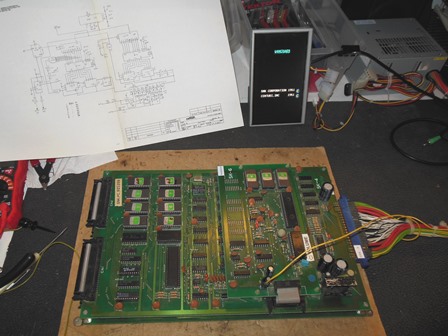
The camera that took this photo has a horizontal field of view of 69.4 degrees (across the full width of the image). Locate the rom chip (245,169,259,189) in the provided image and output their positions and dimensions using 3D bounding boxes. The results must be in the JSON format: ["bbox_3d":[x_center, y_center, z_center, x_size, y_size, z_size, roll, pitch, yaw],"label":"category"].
[{"bbox_3d":[0.041,0.017,0.485,0.015,0.008,0.032,-1,55,-3],"label":"rom chip"}]

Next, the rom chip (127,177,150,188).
[{"bbox_3d":[-0.129,0.022,0.490,0.032,0.009,0.015,-1,55,-3],"label":"rom chip"}]

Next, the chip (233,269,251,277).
[{"bbox_3d":[0.022,0.133,0.404,0.019,0.005,0.008,-1,55,-3],"label":"chip"}]

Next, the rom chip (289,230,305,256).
[{"bbox_3d":[0.097,0.101,0.427,0.015,0.006,0.035,0,54,-5],"label":"rom chip"}]

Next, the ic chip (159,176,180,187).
[{"bbox_3d":[-0.080,0.022,0.492,0.032,0.005,0.015,0,54,-5],"label":"ic chip"}]

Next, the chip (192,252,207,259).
[{"bbox_3d":[-0.033,0.117,0.433,0.019,0.004,0.007,-1,54,-2],"label":"chip"}]

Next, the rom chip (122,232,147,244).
[{"bbox_3d":[-0.121,0.095,0.440,0.032,0.005,0.015,-1,55,-3],"label":"rom chip"}]

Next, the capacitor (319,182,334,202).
[{"bbox_3d":[0.152,0.036,0.480,0.017,0.027,0.017,-1,55,-3],"label":"capacitor"}]

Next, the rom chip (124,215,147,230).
[{"bbox_3d":[-0.124,0.075,0.457,0.032,0.006,0.015,-1,54,-2],"label":"rom chip"}]

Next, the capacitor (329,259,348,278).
[{"bbox_3d":[0.147,0.128,0.415,0.015,0.027,0.015,-1,54,-2],"label":"capacitor"}]

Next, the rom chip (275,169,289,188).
[{"bbox_3d":[0.087,0.016,0.486,0.015,0.006,0.032,-1,54,-2],"label":"rom chip"}]

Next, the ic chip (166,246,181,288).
[{"bbox_3d":[-0.065,0.128,0.418,0.015,0.007,0.052,-1,55,-3],"label":"ic chip"}]

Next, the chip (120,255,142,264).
[{"bbox_3d":[-0.120,0.120,0.422,0.025,0.004,0.008,0,54,-5],"label":"chip"}]

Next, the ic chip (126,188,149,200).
[{"bbox_3d":[-0.126,0.040,0.476,0.032,0.005,0.015,0,54,-5],"label":"ic chip"}]

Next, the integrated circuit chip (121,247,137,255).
[{"bbox_3d":[-0.128,0.111,0.435,0.019,0.004,0.007,-1,54,-2],"label":"integrated circuit chip"}]

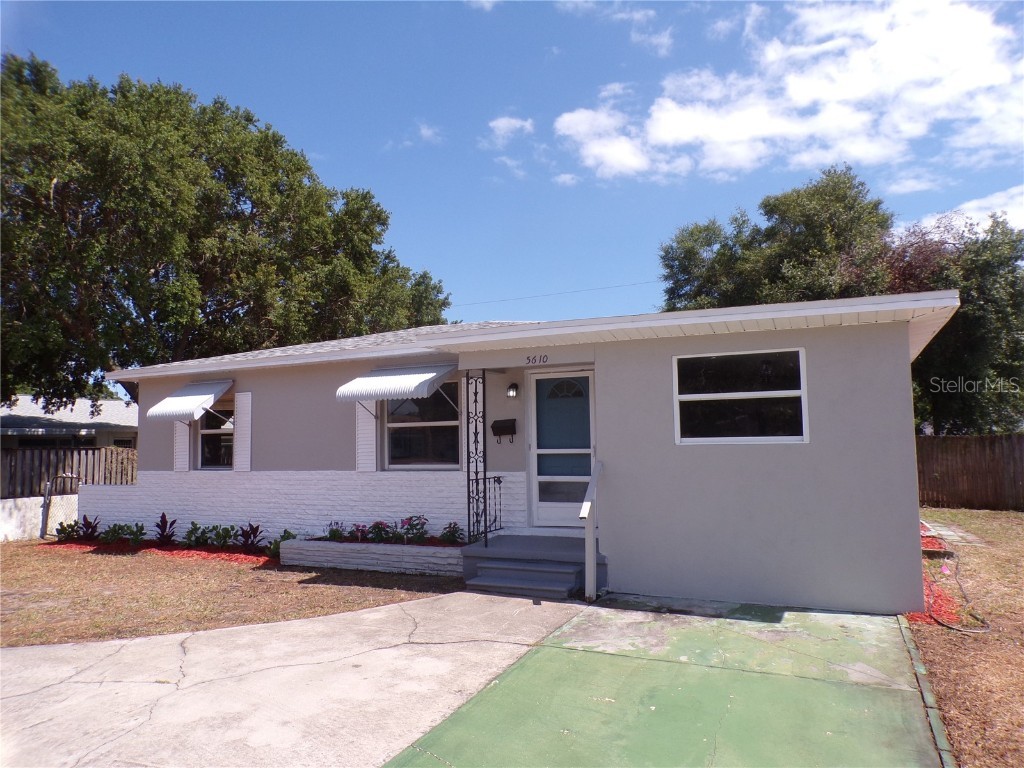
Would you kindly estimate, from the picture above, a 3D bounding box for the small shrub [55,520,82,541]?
[{"bbox_3d":[-8.245,2.724,13.200,0.520,0.380,0.500,-3,-5,26],"label":"small shrub"}]

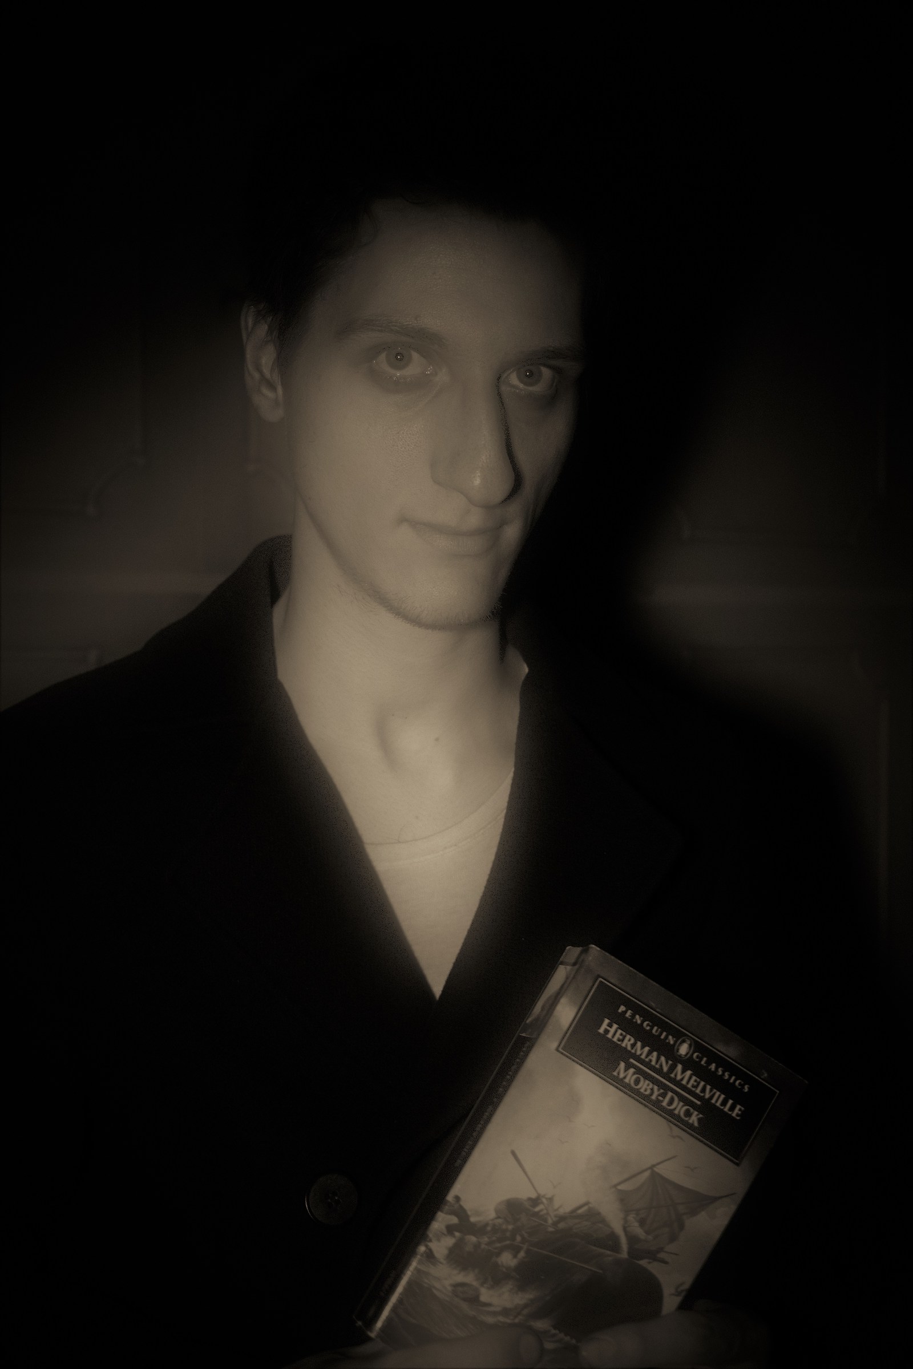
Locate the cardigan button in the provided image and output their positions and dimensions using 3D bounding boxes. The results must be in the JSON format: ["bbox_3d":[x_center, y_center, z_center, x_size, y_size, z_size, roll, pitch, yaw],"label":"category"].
[{"bbox_3d":[-0.061,0.251,0.835,0.025,0.025,0.004,0,-7,-16],"label":"cardigan button"}]

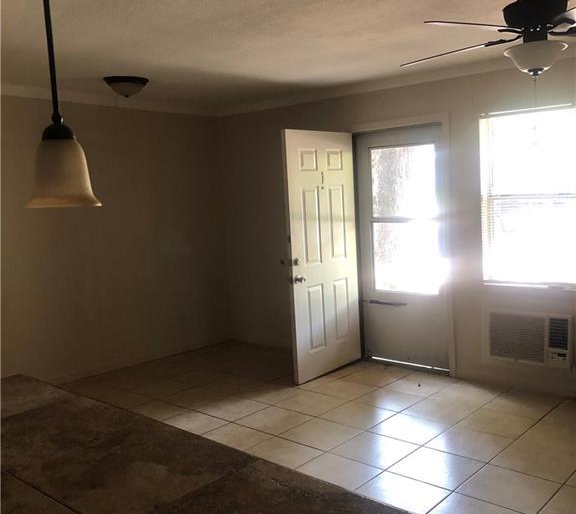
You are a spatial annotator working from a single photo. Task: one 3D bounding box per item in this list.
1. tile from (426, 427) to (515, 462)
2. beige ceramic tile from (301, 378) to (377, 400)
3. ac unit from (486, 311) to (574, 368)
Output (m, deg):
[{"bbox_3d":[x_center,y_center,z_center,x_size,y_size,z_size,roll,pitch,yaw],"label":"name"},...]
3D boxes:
[{"bbox_3d":[1.106,1.138,3.782,0.406,0.012,0.406,3,8,42],"label":"tile"},{"bbox_3d":[0.442,1.035,4.852,0.403,0.010,0.403,3,8,41],"label":"beige ceramic tile"},{"bbox_3d":[1.823,0.589,4.631,0.600,0.385,0.180,3,8,42],"label":"ac unit"}]

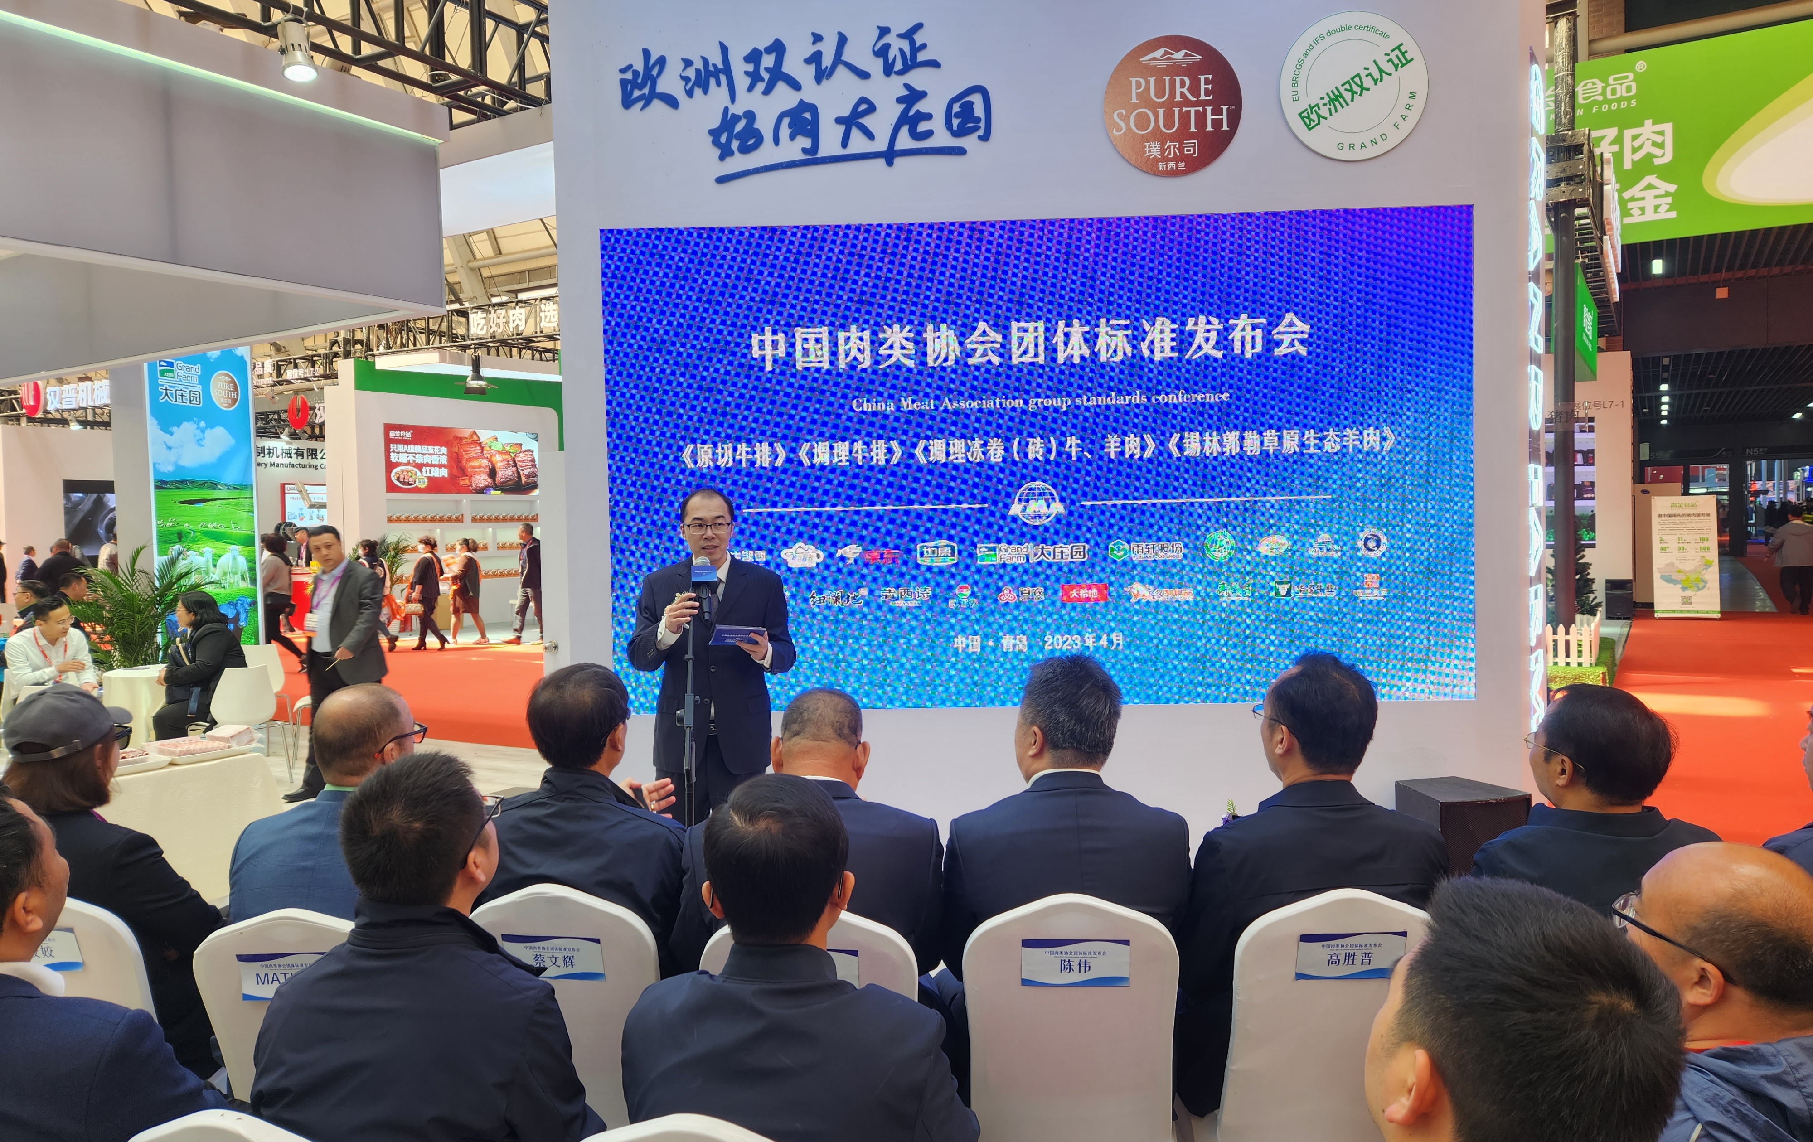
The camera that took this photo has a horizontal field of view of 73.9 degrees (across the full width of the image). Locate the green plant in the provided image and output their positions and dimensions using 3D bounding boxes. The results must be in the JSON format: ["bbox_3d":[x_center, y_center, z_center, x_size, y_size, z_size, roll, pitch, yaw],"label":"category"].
[{"bbox_3d":[-5.740,0.569,8.980,1.000,1.520,0.920,-3,3,-32],"label":"green plant"}]

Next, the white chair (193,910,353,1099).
[{"bbox_3d":[-1.149,1.075,2.570,0.430,0.905,0.560,-1,3,1],"label":"white chair"}]

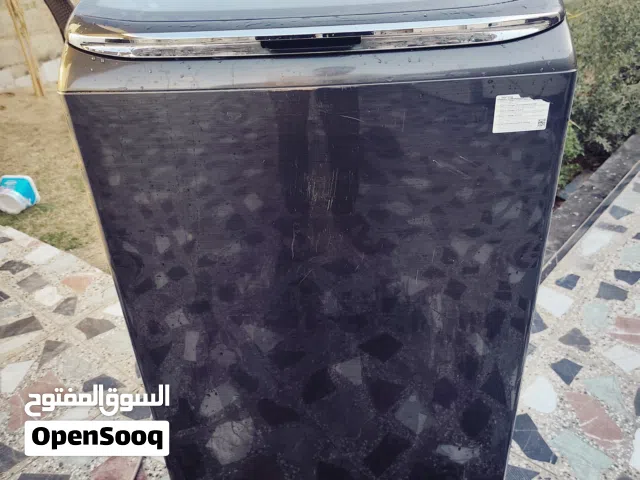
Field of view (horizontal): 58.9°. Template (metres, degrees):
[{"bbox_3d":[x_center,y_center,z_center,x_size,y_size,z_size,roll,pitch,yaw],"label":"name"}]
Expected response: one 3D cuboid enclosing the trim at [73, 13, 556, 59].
[{"bbox_3d":[-0.012,-0.247,0.697,0.615,0.036,0.040,-2,30,3],"label":"trim"}]

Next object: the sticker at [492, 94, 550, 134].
[{"bbox_3d":[0.252,-0.158,0.707,0.067,0.048,0.002,-2,30,3],"label":"sticker"}]

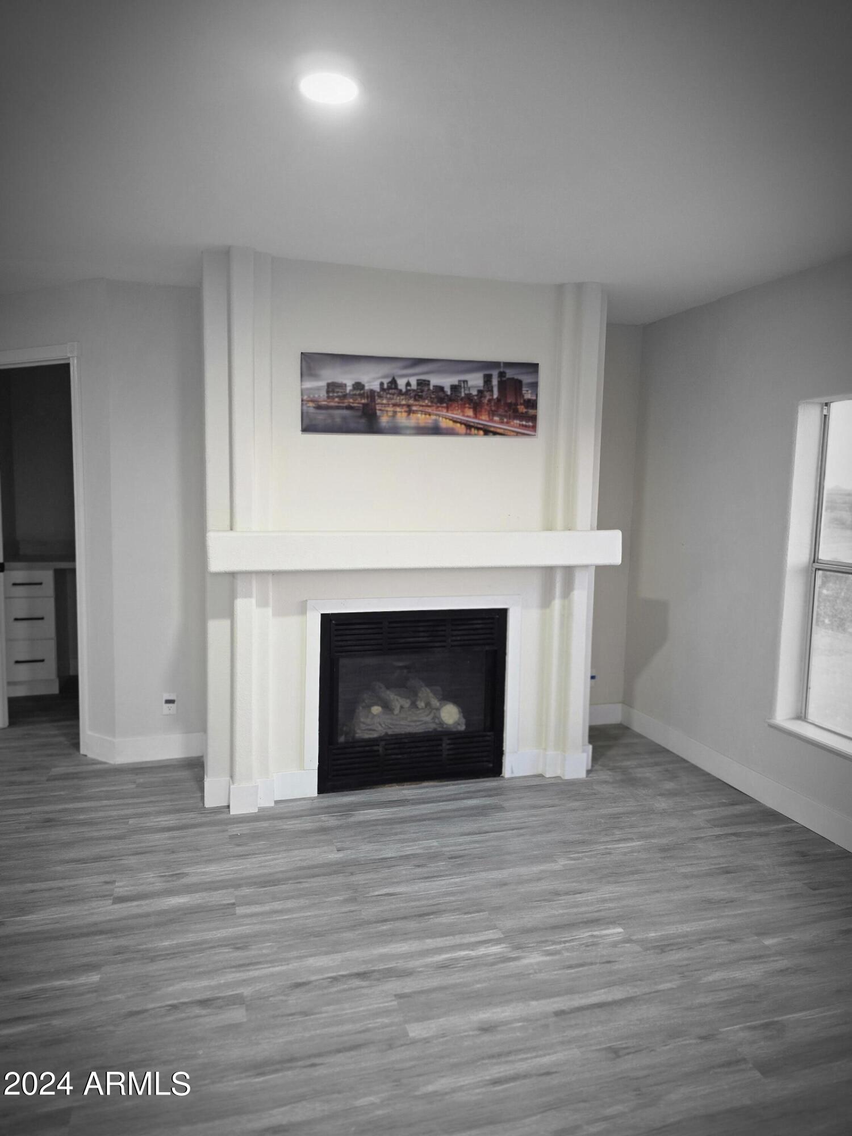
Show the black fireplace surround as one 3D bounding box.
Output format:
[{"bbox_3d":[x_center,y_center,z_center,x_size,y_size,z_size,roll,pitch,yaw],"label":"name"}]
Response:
[{"bbox_3d":[-0.068,0.626,3.703,0.931,0.862,0.120,-1,6,-16],"label":"black fireplace surround"}]

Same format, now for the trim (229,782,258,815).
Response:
[{"bbox_3d":[-0.808,1.027,3.361,0.122,0.126,0.020,-1,6,-16],"label":"trim"}]

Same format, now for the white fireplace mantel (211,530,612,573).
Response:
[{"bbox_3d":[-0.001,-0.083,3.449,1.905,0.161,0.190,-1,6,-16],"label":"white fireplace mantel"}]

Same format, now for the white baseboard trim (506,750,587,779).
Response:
[{"bbox_3d":[0.605,1.000,3.821,0.400,0.126,0.118,-1,6,-16],"label":"white baseboard trim"}]

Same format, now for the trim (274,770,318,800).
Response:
[{"bbox_3d":[-0.608,1.012,3.528,0.202,0.126,0.020,-1,6,-16],"label":"trim"}]

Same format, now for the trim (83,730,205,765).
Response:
[{"bbox_3d":[-1.496,0.941,4.036,0.622,0.128,0.178,-1,6,-16],"label":"trim"}]

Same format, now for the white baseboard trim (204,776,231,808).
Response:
[{"bbox_3d":[-0.943,1.017,3.430,0.112,0.126,0.020,-1,6,-16],"label":"white baseboard trim"}]

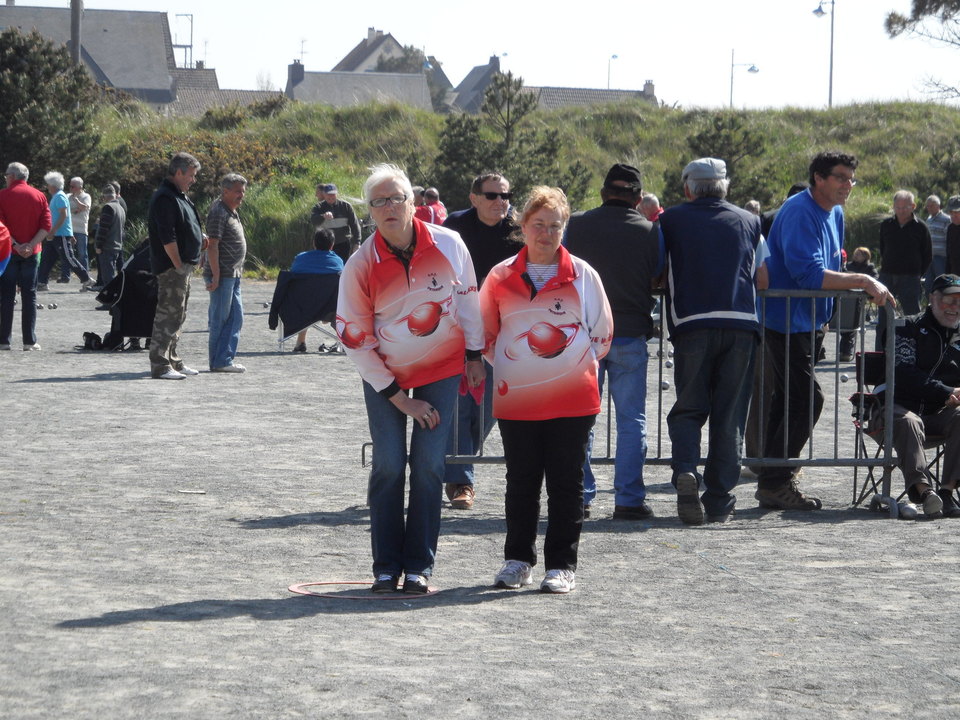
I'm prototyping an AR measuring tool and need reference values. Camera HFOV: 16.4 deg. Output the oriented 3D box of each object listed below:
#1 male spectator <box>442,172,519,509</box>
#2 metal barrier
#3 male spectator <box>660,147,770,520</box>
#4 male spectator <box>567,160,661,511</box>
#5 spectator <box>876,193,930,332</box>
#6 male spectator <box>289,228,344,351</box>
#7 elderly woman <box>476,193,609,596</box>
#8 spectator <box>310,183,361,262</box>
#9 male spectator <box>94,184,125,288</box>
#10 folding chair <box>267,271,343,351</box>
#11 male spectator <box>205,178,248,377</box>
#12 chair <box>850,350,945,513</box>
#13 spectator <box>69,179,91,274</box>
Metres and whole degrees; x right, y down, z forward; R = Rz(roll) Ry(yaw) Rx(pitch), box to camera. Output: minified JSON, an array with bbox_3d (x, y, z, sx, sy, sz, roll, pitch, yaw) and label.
[{"bbox_3d":[0.052,-0.111,16.460,0.530,1.660,0.440,0,3,-14],"label":"male spectator"},{"bbox_3d":[0.795,0.191,16.274,2.500,1.100,0.480,1,3,-8],"label":"metal barrier"},{"bbox_3d":[1.128,-0.106,16.009,0.540,1.730,0.500,1,3,-3],"label":"male spectator"},{"bbox_3d":[0.643,-0.108,16.156,0.530,1.710,0.480,1,3,3],"label":"male spectator"},{"bbox_3d":[4.128,-0.824,32.359,0.540,1.700,0.340,1,3,7],"label":"spectator"},{"bbox_3d":[-1.547,-0.683,31.869,0.550,1.180,0.750,1,3,3],"label":"male spectator"},{"bbox_3d":[0.258,0.108,12.912,0.520,1.570,0.340,1,3,6],"label":"elderly woman"},{"bbox_3d":[-1.831,-1.455,42.458,0.600,1.620,0.450,1,3,9],"label":"spectator"},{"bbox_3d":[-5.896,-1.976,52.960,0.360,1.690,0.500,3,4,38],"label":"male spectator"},{"bbox_3d":[-1.614,-0.479,31.680,0.640,0.790,0.560,1,3,3],"label":"folding chair"},{"bbox_3d":[-2.191,-0.764,28.759,0.340,1.710,0.480,2,3,25],"label":"male spectator"},{"bbox_3d":[2.156,0.343,16.780,0.570,0.780,0.500,0,3,-18],"label":"chair"},{"bbox_3d":[-6.300,-2.021,51.957,0.420,1.660,0.480,-2,4,-41],"label":"spectator"}]

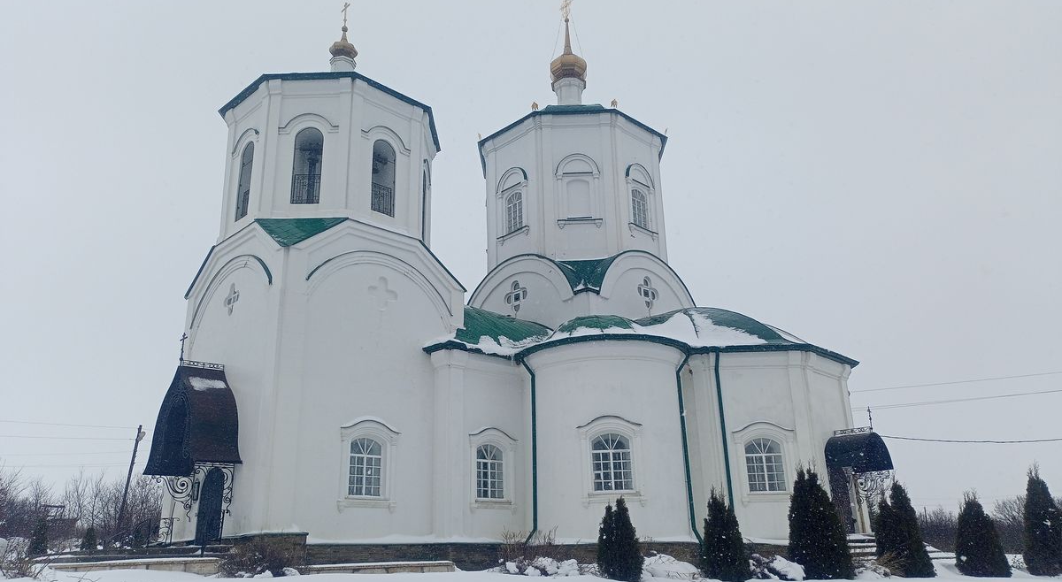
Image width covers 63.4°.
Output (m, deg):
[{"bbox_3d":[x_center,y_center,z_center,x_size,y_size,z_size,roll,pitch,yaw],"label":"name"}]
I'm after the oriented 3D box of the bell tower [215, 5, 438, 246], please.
[{"bbox_3d":[-7.598,-6.368,33.374,7.800,11.735,7.800,-1,-20,0],"label":"bell tower"}]

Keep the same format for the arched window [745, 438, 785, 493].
[{"bbox_3d":[7.804,5.827,28.637,1.279,1.812,0.200,-1,-20,0],"label":"arched window"}]

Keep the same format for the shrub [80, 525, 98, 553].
[{"bbox_3d":[-14.922,8.380,28.996,0.563,0.924,0.563,-1,-20,0],"label":"shrub"}]

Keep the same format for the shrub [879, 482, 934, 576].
[{"bbox_3d":[10.209,6.604,23.787,1.420,2.561,1.420,-2,-21,0],"label":"shrub"}]

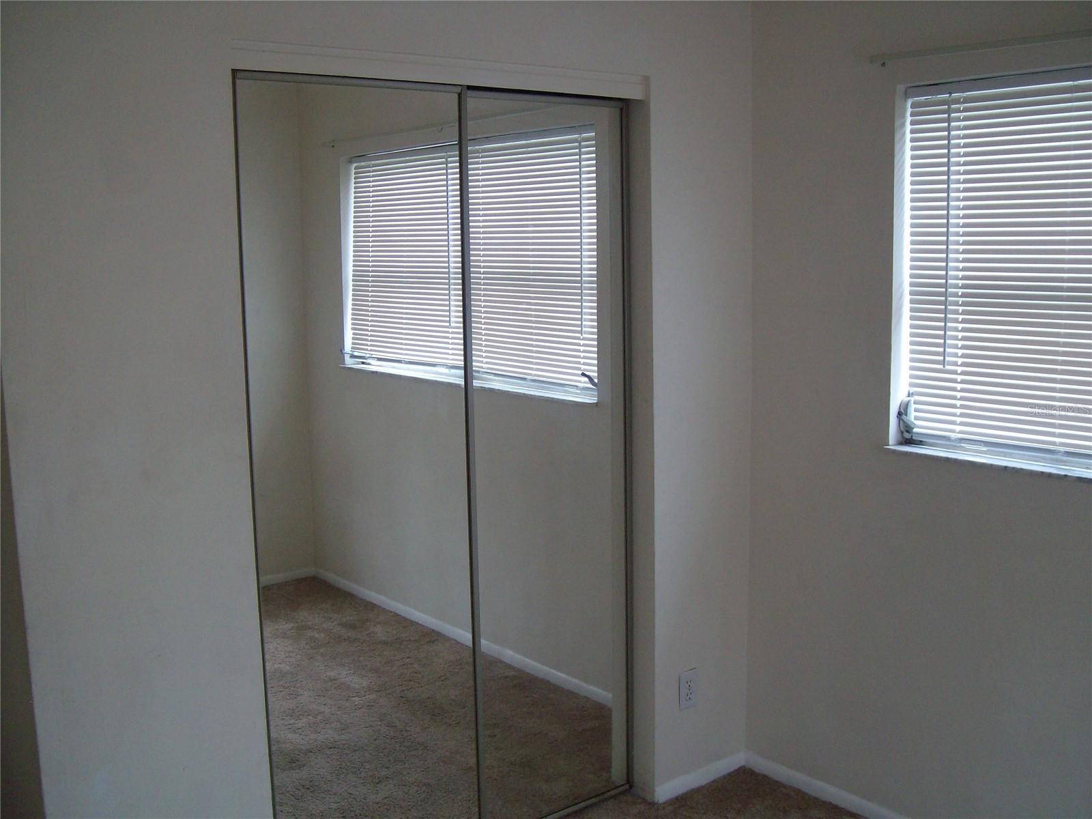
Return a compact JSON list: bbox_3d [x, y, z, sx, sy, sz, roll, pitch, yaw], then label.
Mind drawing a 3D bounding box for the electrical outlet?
[{"bbox_3d":[0.418,0.826,3.264,0.071,0.115,0.009,-7,10,-37],"label":"electrical outlet"}]

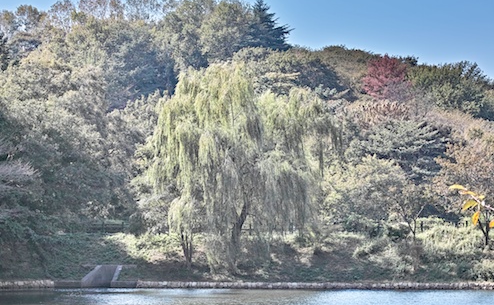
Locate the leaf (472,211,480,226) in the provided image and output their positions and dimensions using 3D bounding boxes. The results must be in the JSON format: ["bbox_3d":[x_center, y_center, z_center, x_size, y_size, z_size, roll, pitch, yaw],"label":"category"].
[{"bbox_3d":[1.066,0.306,10.000,0.037,0.076,0.035,0,-2,0],"label":"leaf"}]

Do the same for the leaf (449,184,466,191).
[{"bbox_3d":[0.978,0.163,10.000,0.084,0.030,0.045,0,-2,0],"label":"leaf"}]

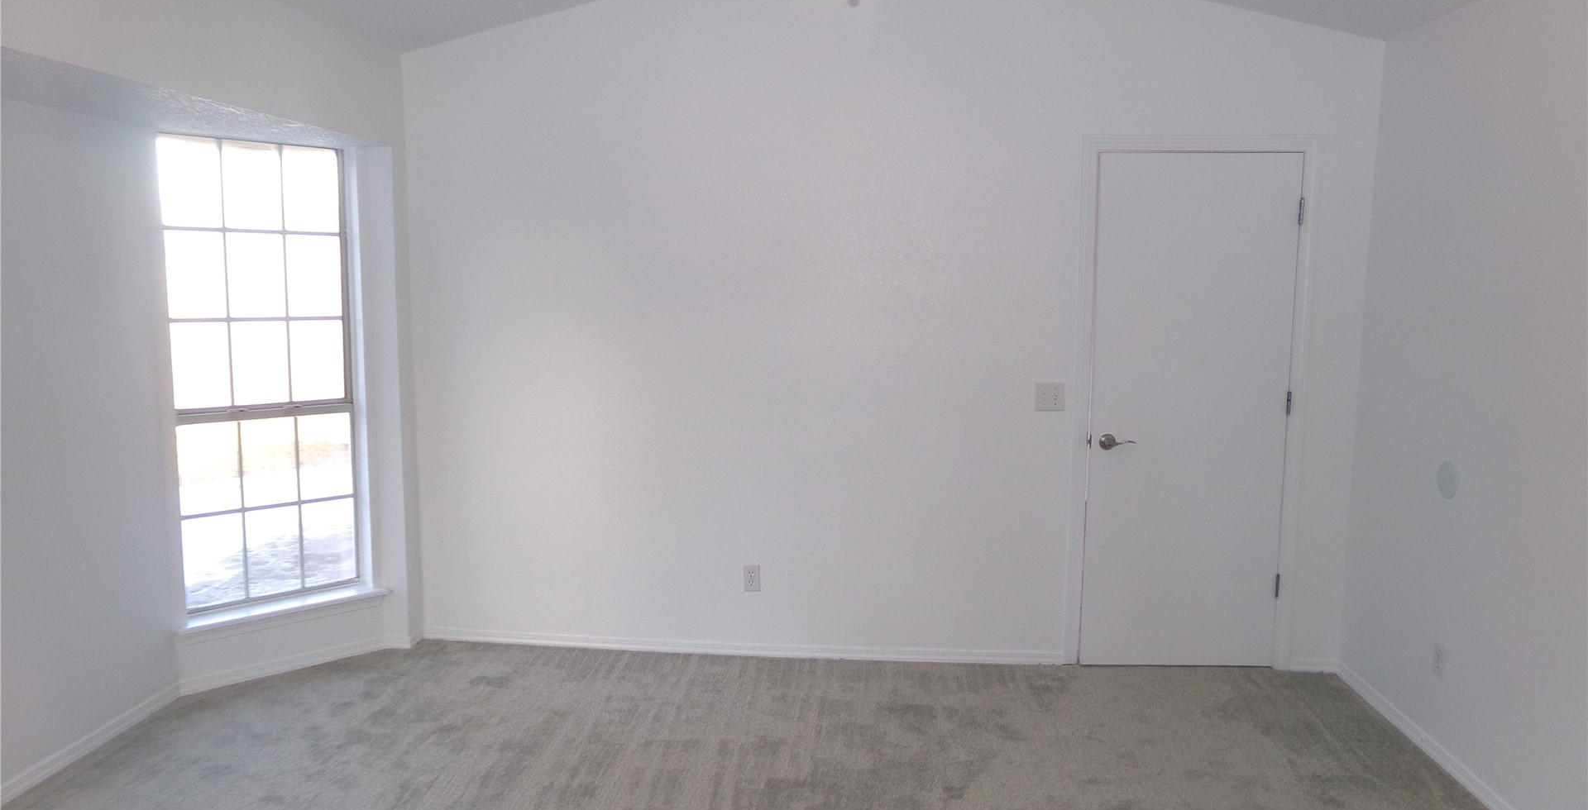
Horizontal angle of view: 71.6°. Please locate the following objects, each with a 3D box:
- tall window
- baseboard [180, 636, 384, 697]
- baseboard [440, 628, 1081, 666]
[{"bbox_3d":[-2.066,-0.118,4.304,0.676,1.777,0.060,-6,10,-42],"label":"tall window"},{"bbox_3d":[-2.012,1.031,4.369,0.767,0.057,0.015,-6,10,-42],"label":"baseboard"},{"bbox_3d":[-0.246,1.010,4.614,2.703,0.057,0.015,1,7,5],"label":"baseboard"}]

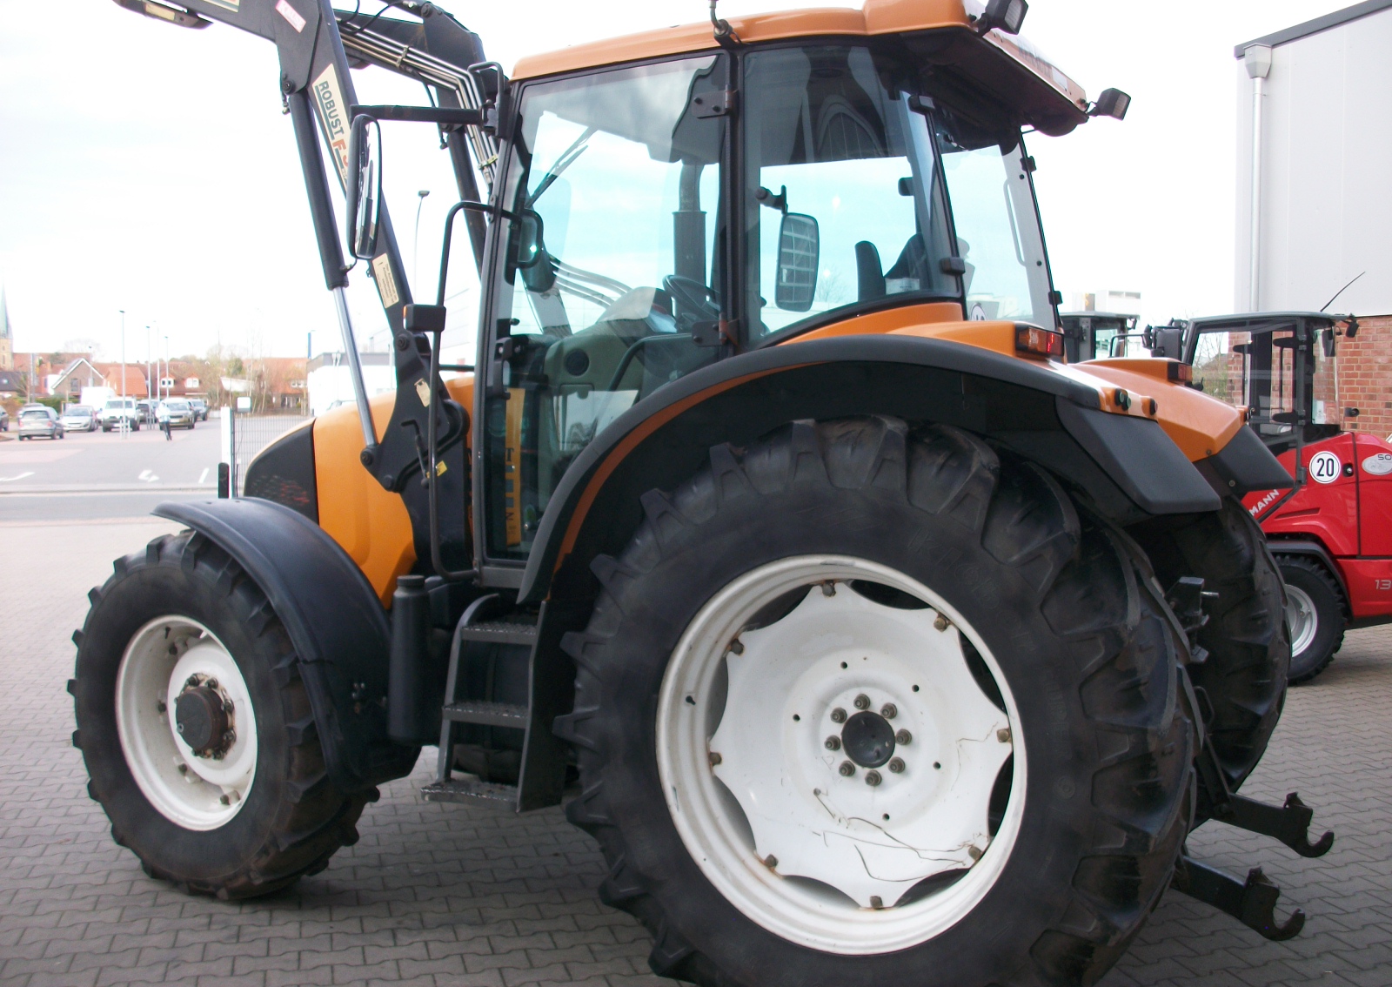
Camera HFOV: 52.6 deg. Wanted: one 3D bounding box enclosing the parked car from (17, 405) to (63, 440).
[{"bbox_3d":[-29.863,-3.224,64.200,1.660,1.500,4.000,-1,4,-20],"label":"parked car"}]

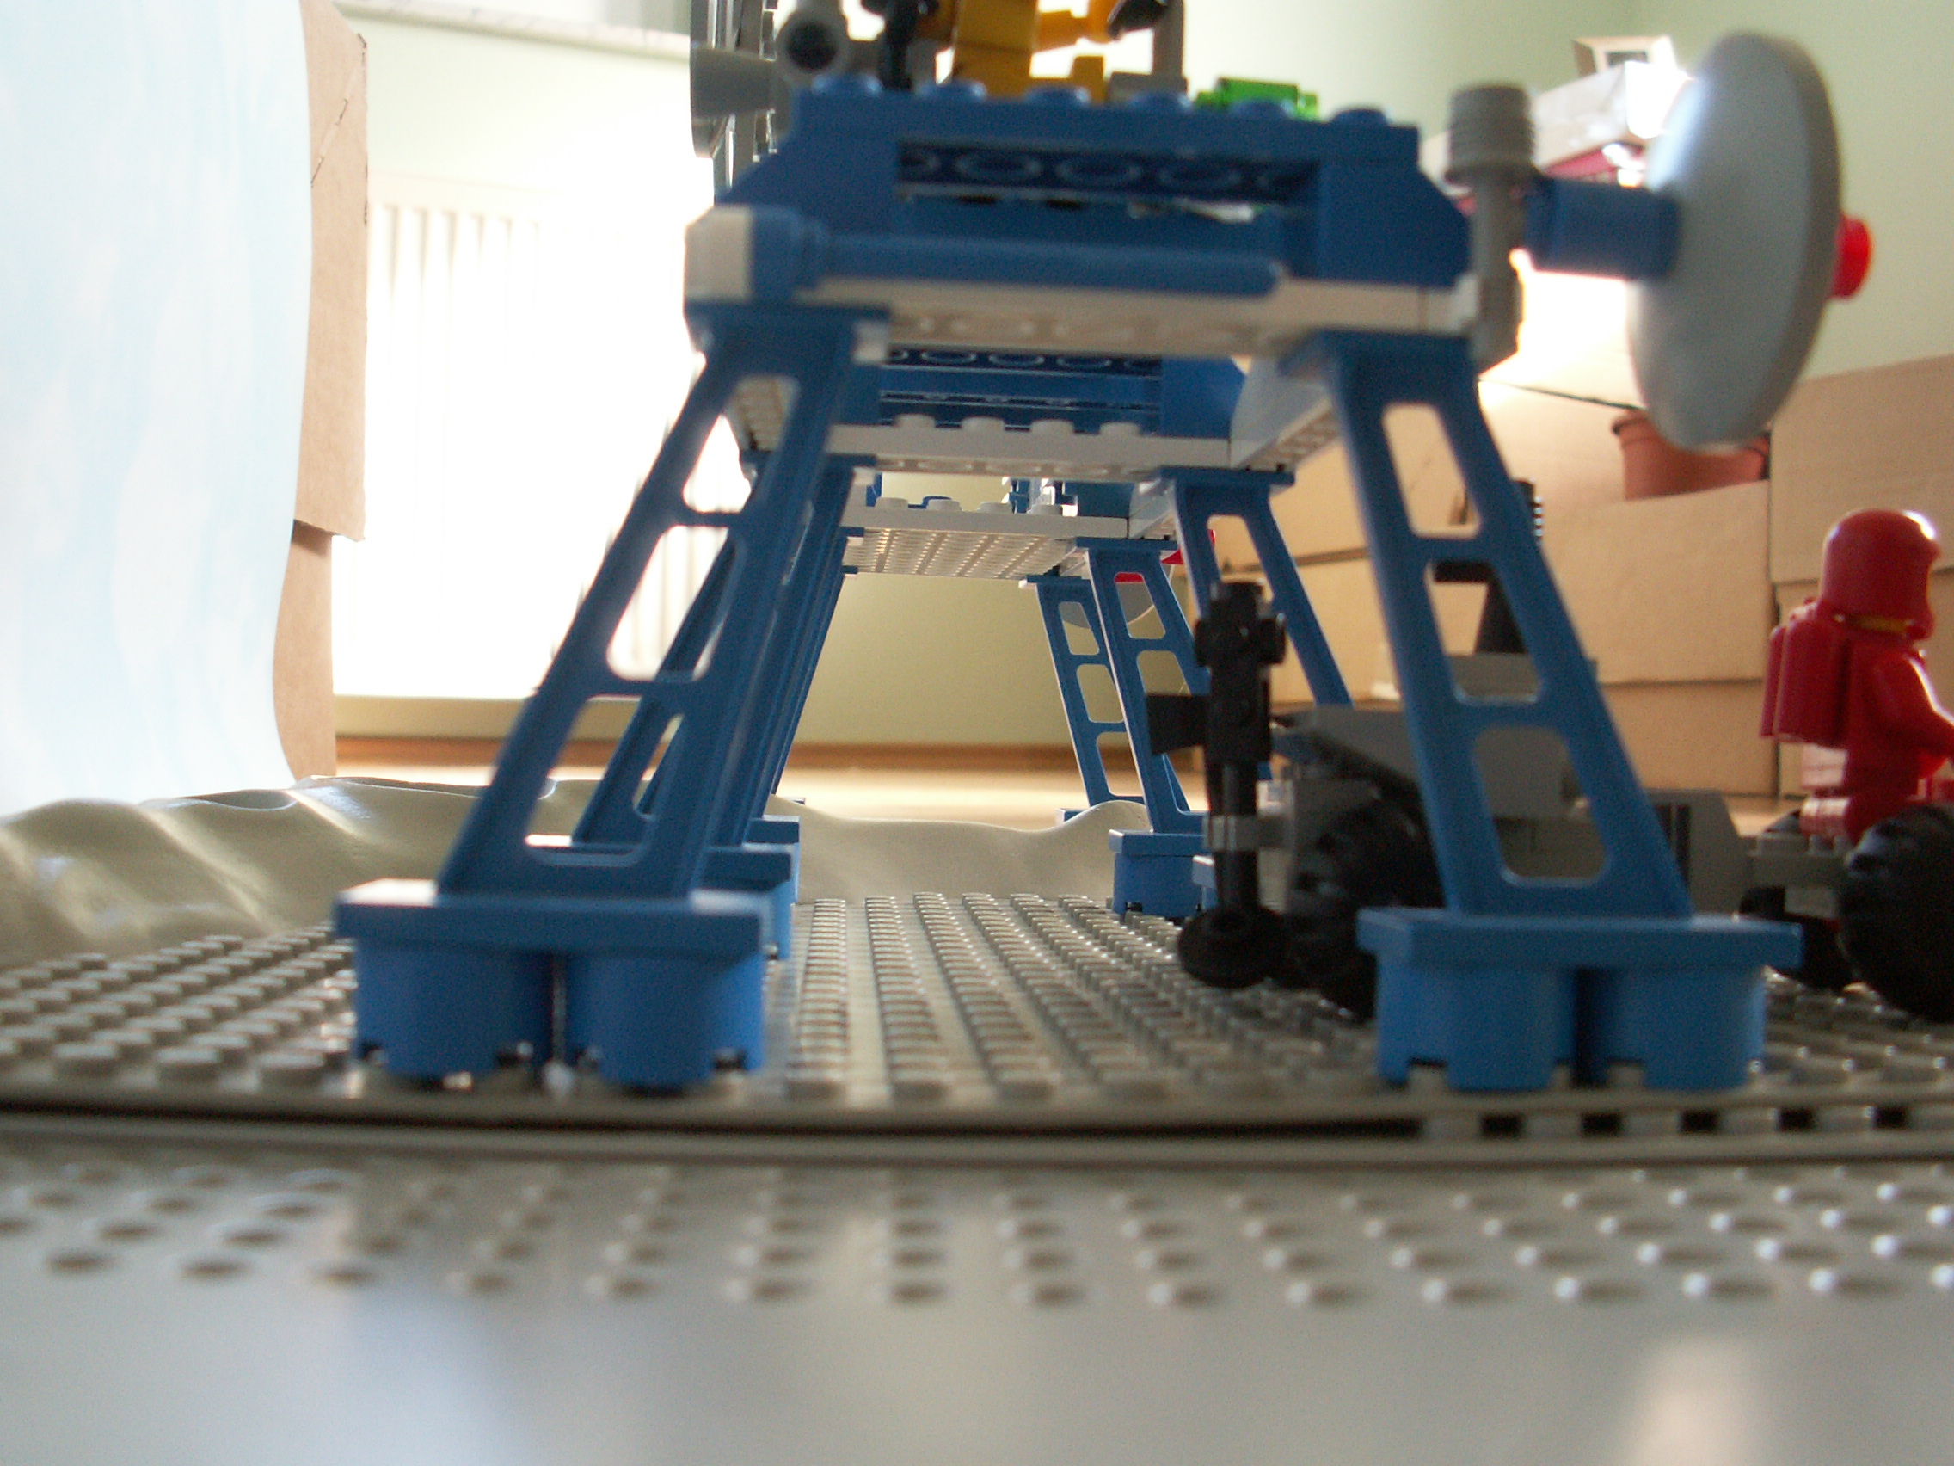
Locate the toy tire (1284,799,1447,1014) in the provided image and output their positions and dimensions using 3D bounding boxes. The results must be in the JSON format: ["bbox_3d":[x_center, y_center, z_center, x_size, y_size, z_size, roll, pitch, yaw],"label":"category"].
[{"bbox_3d":[0.040,0.017,0.184,0.021,0.021,0.012,2,0,-8],"label":"toy tire"}]

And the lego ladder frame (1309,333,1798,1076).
[{"bbox_3d":[0.046,-0.001,0.163,0.040,0.059,0.016,2,0,-4],"label":"lego ladder frame"}]

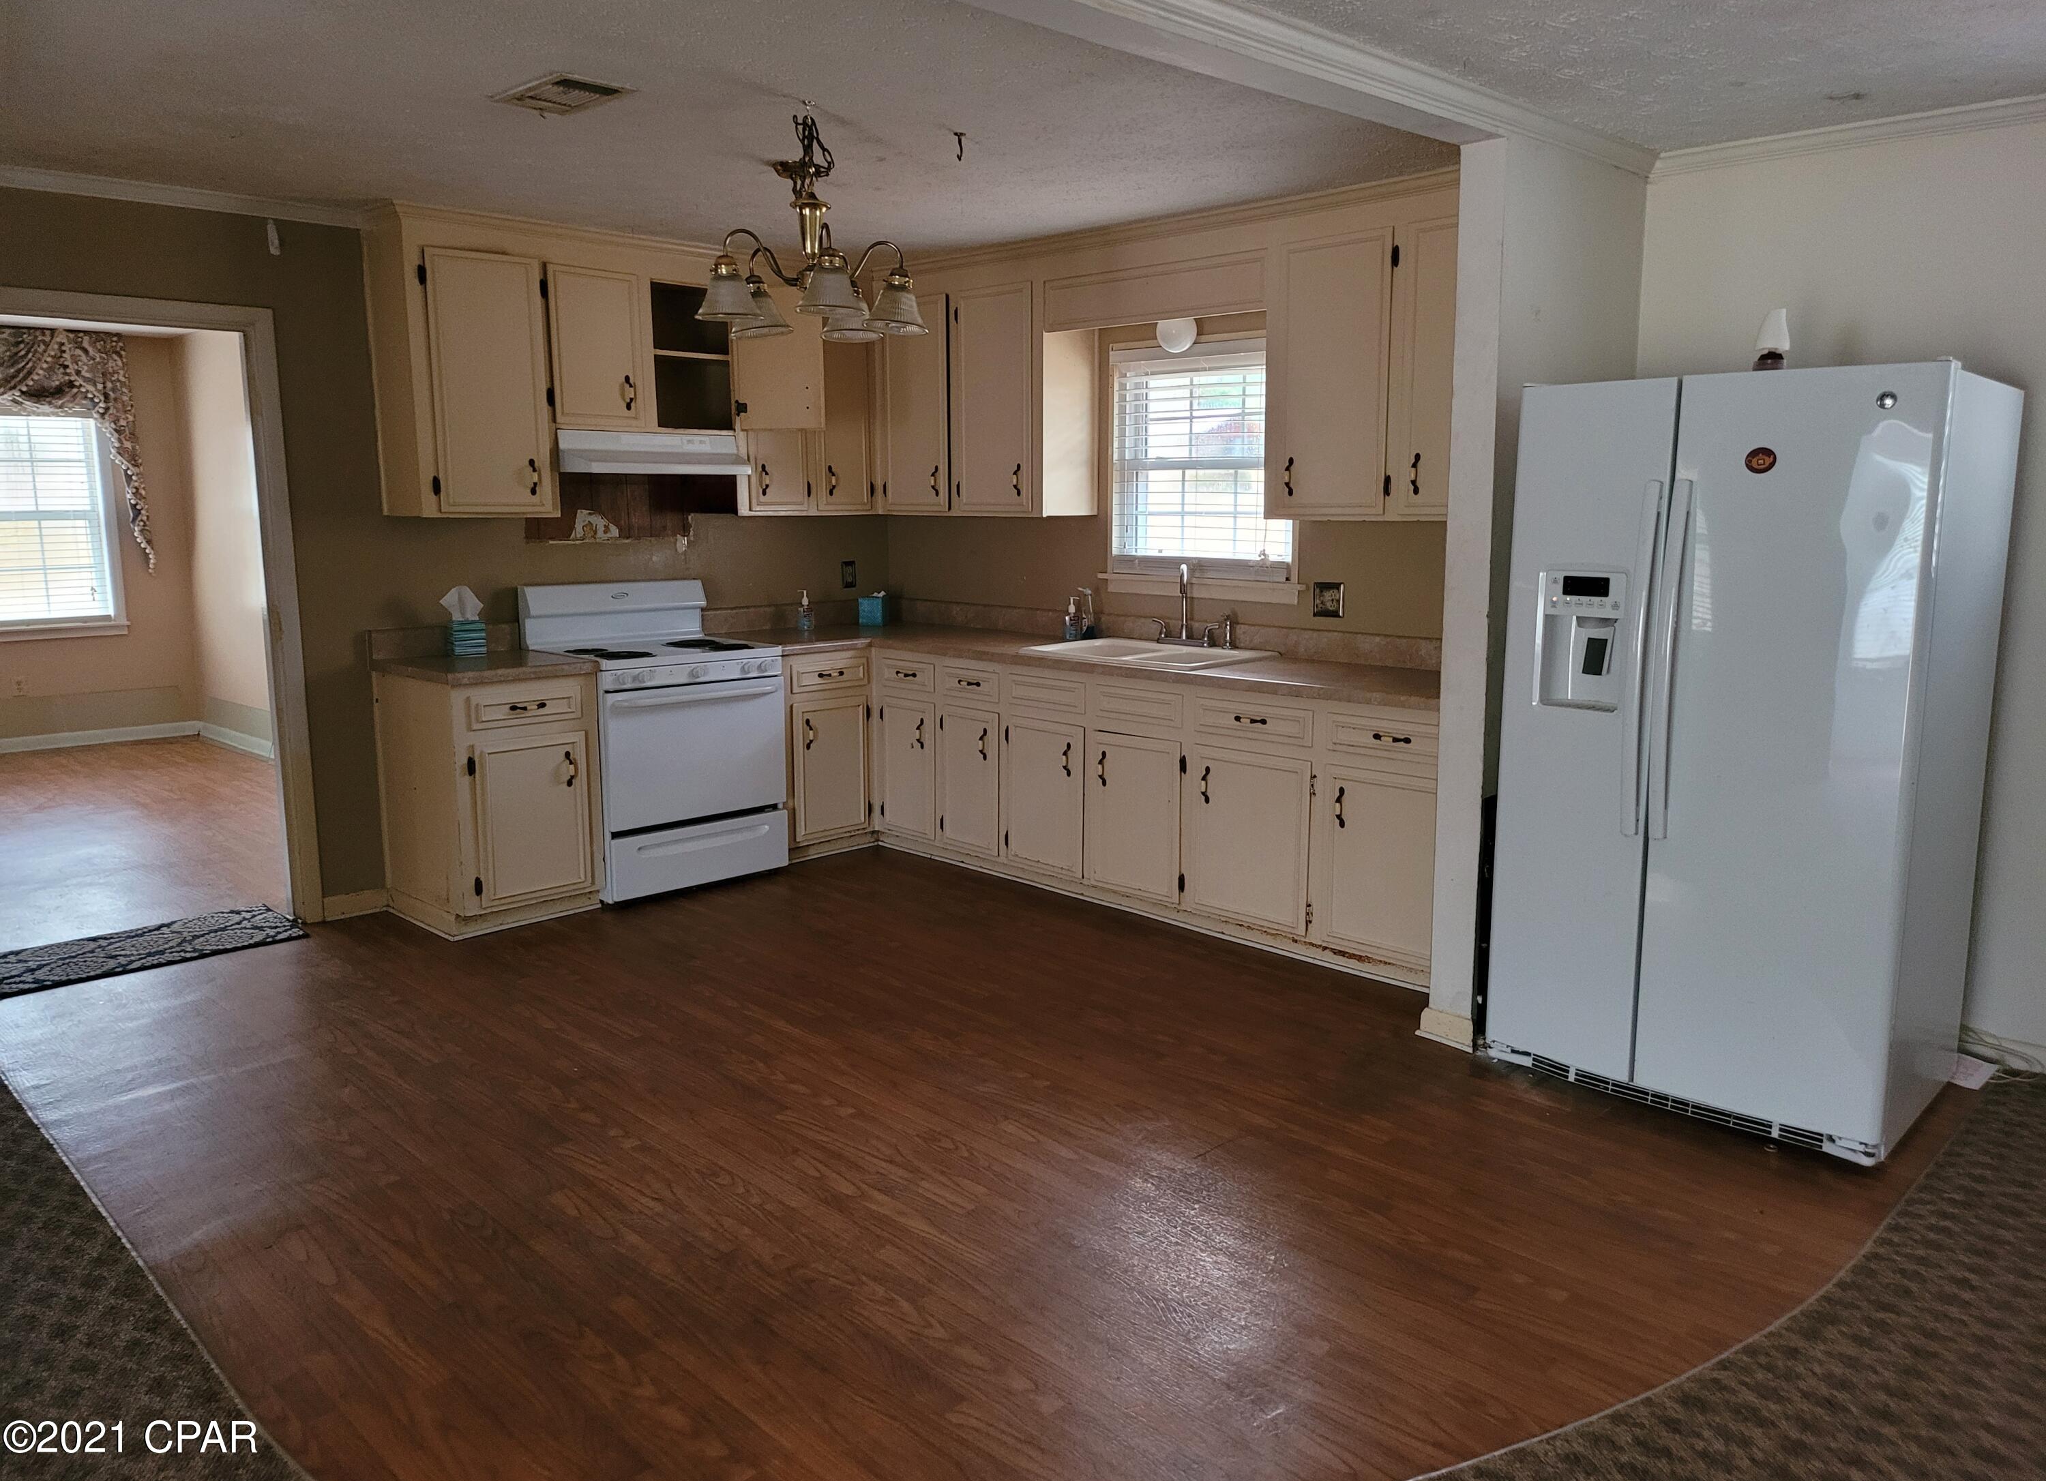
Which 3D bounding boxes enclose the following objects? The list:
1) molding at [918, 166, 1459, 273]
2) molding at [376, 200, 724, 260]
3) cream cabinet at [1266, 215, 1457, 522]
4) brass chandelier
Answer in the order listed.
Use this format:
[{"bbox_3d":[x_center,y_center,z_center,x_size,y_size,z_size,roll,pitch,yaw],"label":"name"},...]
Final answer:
[{"bbox_3d":[0.457,-1.793,5.372,0.052,0.055,2.880,-9,13,-44],"label":"molding"},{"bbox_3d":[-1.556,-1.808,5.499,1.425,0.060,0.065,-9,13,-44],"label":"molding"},{"bbox_3d":[1.274,-1.174,4.896,0.327,0.937,0.970,-9,13,-44],"label":"cream cabinet"},{"bbox_3d":[-0.522,-1.274,3.804,0.577,0.518,0.577,0,9,0],"label":"brass chandelier"}]

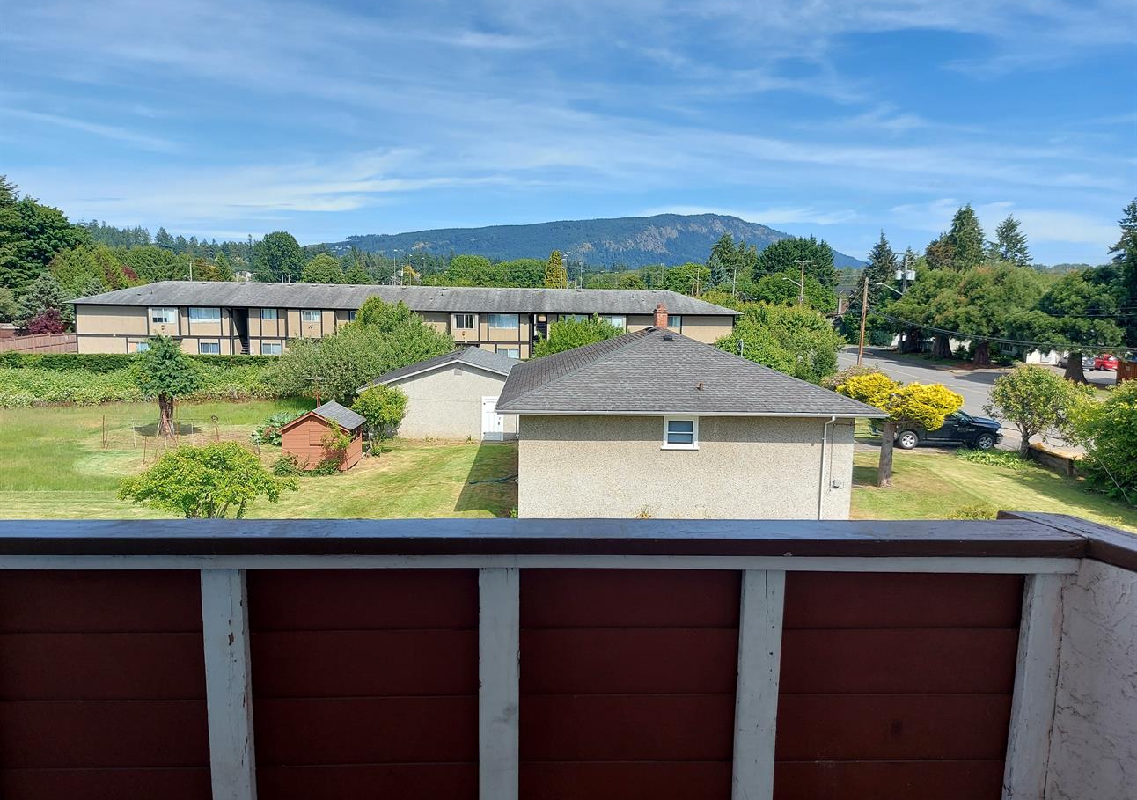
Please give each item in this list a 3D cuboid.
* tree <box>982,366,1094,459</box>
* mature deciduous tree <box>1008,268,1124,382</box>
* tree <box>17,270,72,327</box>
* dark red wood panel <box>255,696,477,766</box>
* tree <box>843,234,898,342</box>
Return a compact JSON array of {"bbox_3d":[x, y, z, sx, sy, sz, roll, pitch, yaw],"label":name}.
[{"bbox_3d":[20.589,0.512,34.549,4.030,4.185,4.200,5,9,31],"label":"tree"},{"bbox_3d":[41.444,-6.159,65.698,8.206,9.528,9.300,6,9,32],"label":"mature deciduous tree"},{"bbox_3d":[-56.853,-9.635,85.573,6.360,8.680,6.360,1,7,0],"label":"tree"},{"bbox_3d":[-0.467,0.769,1.843,0.516,0.170,0.022,1,7,-2],"label":"dark red wood panel"},{"bbox_3d":[45.411,-16.892,118.728,7.755,16.579,7.368,4,8,20],"label":"tree"}]

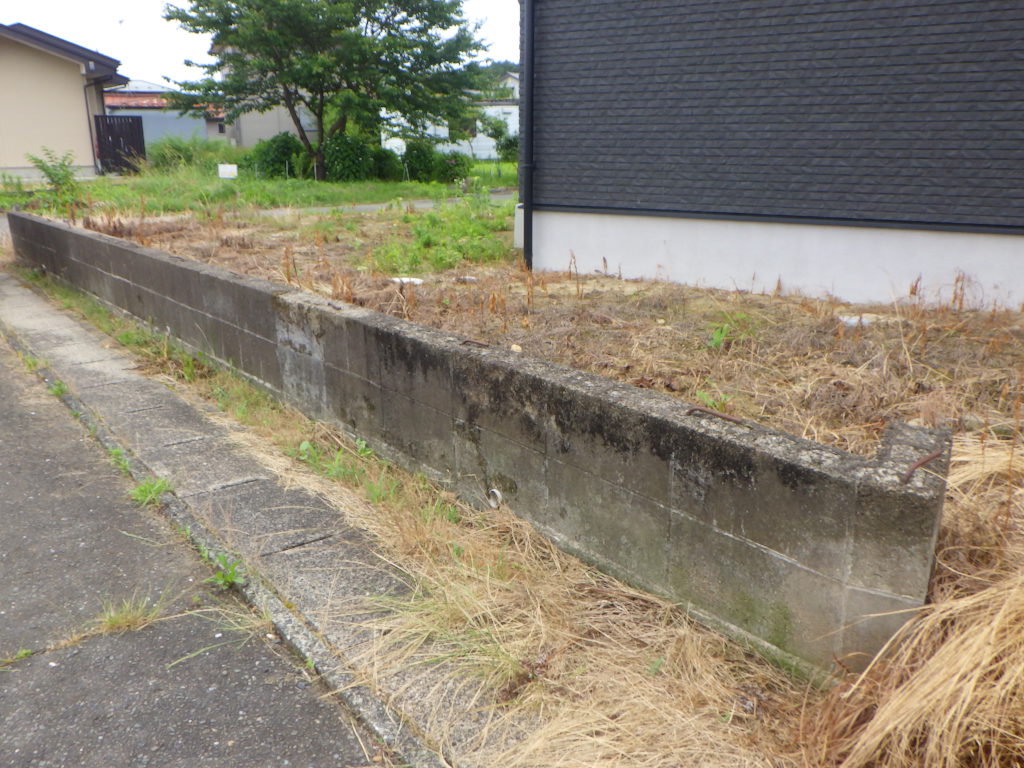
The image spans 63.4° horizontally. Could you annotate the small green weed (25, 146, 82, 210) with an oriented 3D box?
[{"bbox_3d":[-6.594,-2.973,11.950,0.750,0.880,0.700,-9,19,-27],"label":"small green weed"}]

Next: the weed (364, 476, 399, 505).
[{"bbox_3d":[-0.380,0.309,2.411,0.100,0.060,0.085,-3,17,-9],"label":"weed"}]

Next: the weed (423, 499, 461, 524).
[{"bbox_3d":[-0.195,0.352,2.290,0.108,0.048,0.085,-2,17,-5],"label":"weed"}]

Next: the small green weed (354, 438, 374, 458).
[{"bbox_3d":[-0.479,0.209,2.690,0.062,0.055,0.055,-4,17,-10],"label":"small green weed"}]

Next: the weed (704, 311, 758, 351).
[{"bbox_3d":[0.852,-0.211,3.232,0.195,0.130,0.165,4,18,14],"label":"weed"}]

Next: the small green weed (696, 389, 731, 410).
[{"bbox_3d":[0.577,0.044,2.372,0.100,0.050,0.080,4,18,14],"label":"small green weed"}]

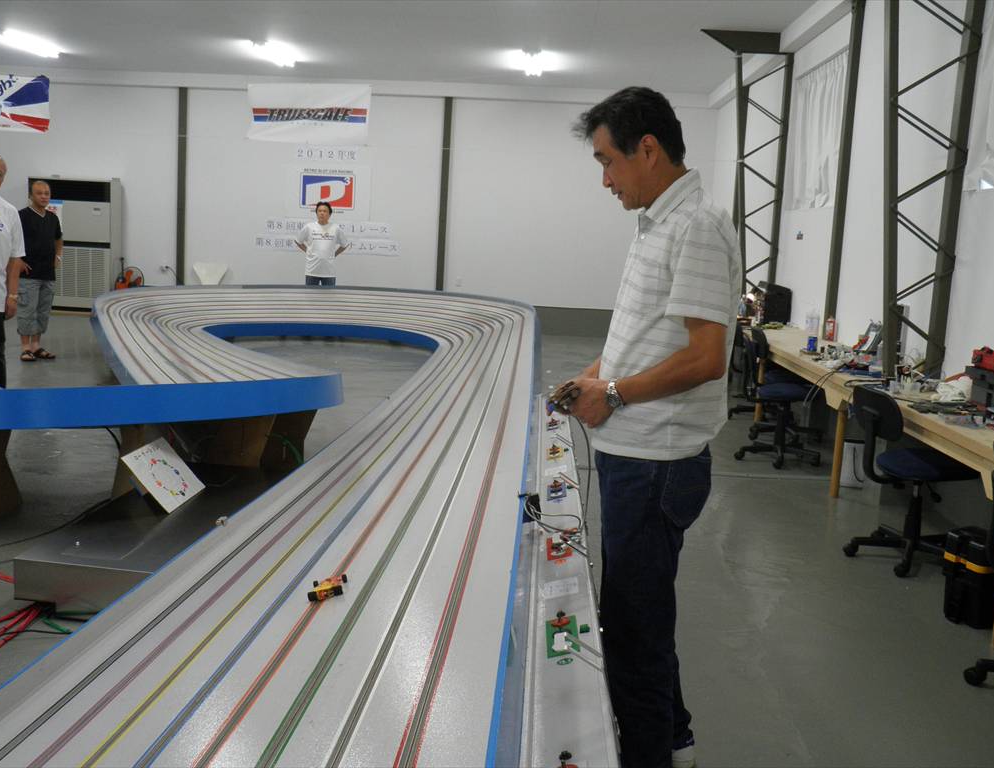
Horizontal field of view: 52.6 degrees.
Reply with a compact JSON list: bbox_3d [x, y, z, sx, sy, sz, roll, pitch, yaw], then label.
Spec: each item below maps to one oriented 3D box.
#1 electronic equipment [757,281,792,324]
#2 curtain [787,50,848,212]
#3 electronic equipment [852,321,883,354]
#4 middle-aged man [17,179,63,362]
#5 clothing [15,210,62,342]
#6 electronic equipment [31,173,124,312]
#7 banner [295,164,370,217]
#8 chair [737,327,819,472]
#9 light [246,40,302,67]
[{"bbox_3d":[2.624,-0.763,9.590,0.250,0.370,0.360,3,8,2],"label":"electronic equipment"},{"bbox_3d":[2.814,-2.211,8.984,0.120,1.270,1.750,3,8,2],"label":"curtain"},{"bbox_3d":[2.521,-0.316,6.890,0.180,0.210,0.250,3,8,2],"label":"electronic equipment"},{"bbox_3d":[-4.399,-1.093,9.676,0.460,1.690,0.300,-2,10,-33],"label":"middle-aged man"},{"bbox_3d":[-4.399,-1.082,9.677,0.460,1.230,0.280,-2,10,-33],"label":"clothing"},{"bbox_3d":[-6.029,-1.941,14.444,1.180,1.880,0.380,3,8,2],"label":"electronic equipment"},{"bbox_3d":[-2.411,-2.797,14.653,1.150,0.730,0.020,3,8,2],"label":"banner"},{"bbox_3d":[1.866,0.064,6.604,0.540,0.830,0.540,2,8,-4],"label":"chair"},{"bbox_3d":[-2.759,-4.086,12.440,0.250,0.100,1.300,3,8,2],"label":"light"}]

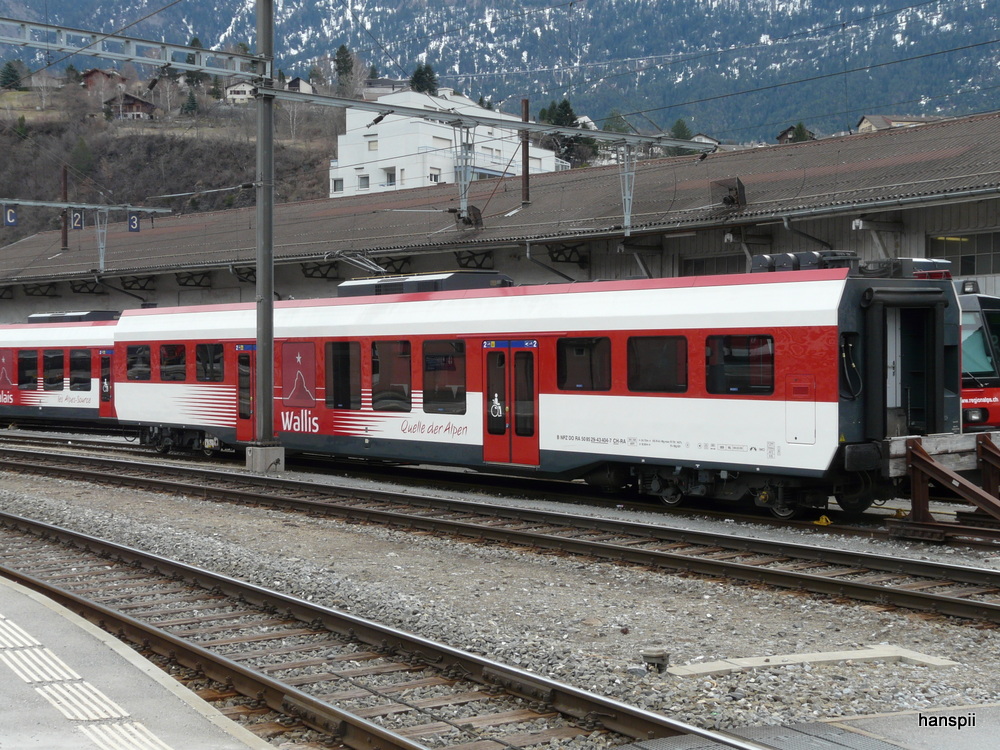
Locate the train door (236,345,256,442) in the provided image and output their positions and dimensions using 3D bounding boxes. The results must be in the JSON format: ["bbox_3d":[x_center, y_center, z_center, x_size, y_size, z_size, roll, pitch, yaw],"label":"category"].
[{"bbox_3d":[-5.513,0.413,36.442,0.100,2.192,1.639,-1,1,-37],"label":"train door"}]

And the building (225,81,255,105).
[{"bbox_3d":[-69.107,-75.884,435.000,9.400,6.600,10.000,0,1,-3],"label":"building"}]

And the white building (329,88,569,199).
[{"bbox_3d":[-4.276,-19.050,146.039,10.600,11.500,22.000,0,1,35],"label":"white building"}]

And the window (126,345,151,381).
[{"bbox_3d":[-9.177,-0.311,41.252,0.080,0.902,1.469,-1,1,-37],"label":"window"}]

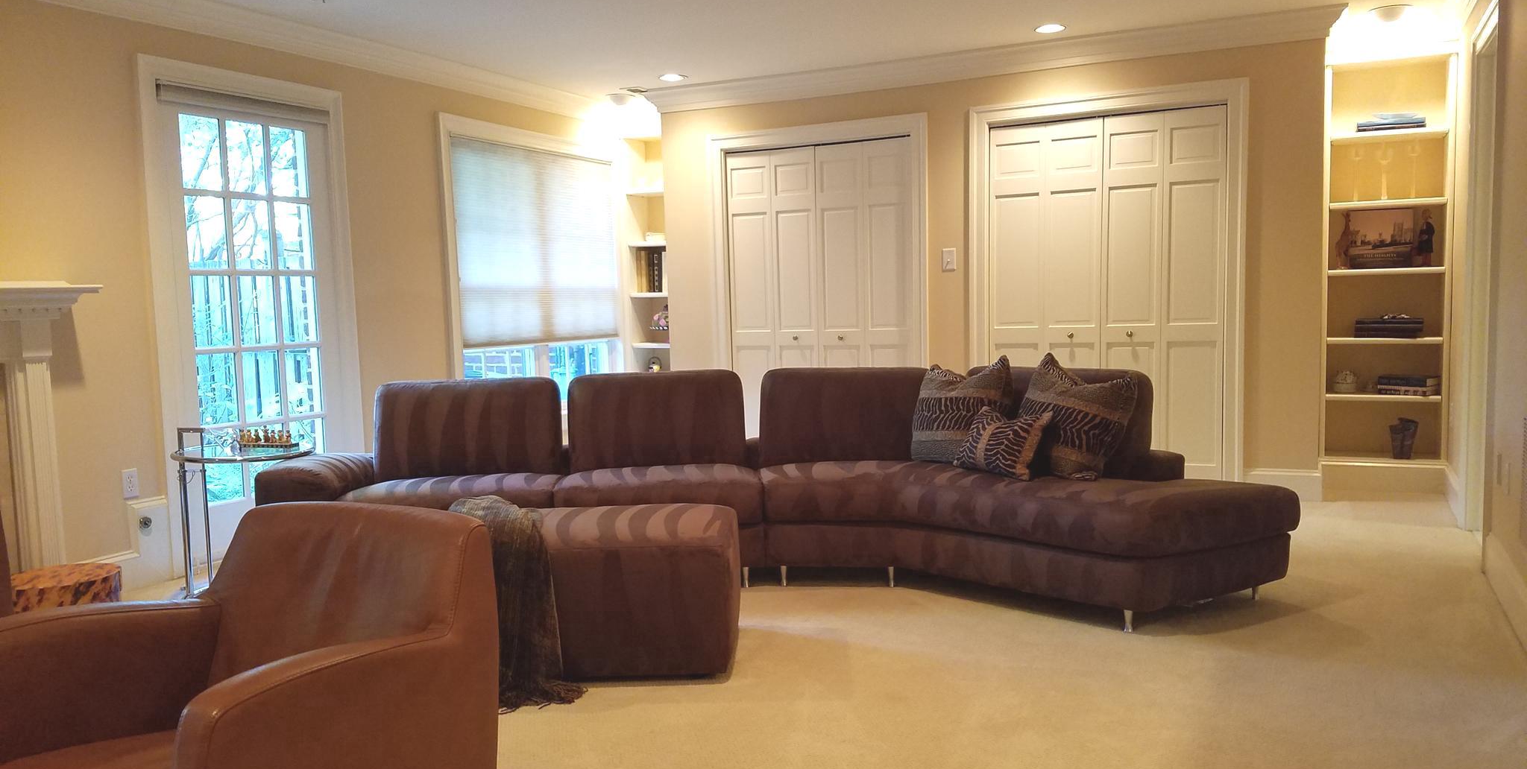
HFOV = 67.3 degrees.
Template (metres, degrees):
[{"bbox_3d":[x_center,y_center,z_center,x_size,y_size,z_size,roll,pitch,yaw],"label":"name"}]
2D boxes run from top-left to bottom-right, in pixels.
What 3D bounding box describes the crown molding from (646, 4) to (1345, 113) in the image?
[{"bbox_3d":[1.046,-1.791,6.479,4.030,0.128,0.100,1,5,26],"label":"crown molding"}]

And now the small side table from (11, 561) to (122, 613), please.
[{"bbox_3d":[-1.934,0.722,3.149,0.300,0.400,0.300,2,6,41],"label":"small side table"}]

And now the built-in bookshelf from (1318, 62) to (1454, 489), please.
[{"bbox_3d":[3.317,-0.573,6.142,0.585,2.265,0.300,1,5,26],"label":"built-in bookshelf"}]

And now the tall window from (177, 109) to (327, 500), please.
[{"bbox_3d":[-2.316,-0.341,5.253,0.050,1.670,0.670,1,5,26],"label":"tall window"}]

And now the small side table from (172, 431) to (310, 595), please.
[{"bbox_3d":[-2.015,0.493,4.472,0.530,0.660,0.520,-1,4,11],"label":"small side table"}]

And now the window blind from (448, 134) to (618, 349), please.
[{"bbox_3d":[-1.367,-0.857,7.111,0.050,1.190,1.570,1,5,26],"label":"window blind"}]

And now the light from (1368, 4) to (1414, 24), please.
[{"bbox_3d":[3.078,-1.812,5.625,0.195,0.060,0.195,1,5,26],"label":"light"}]

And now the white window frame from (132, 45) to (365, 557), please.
[{"bbox_3d":[-2.306,-0.307,5.229,0.110,2.155,1.077,1,5,26],"label":"white window frame"}]

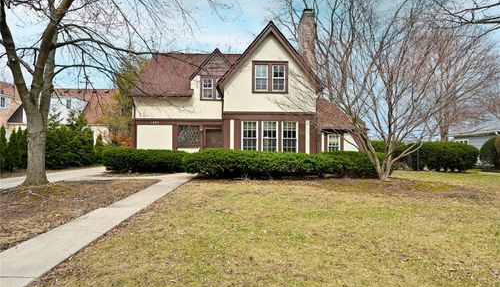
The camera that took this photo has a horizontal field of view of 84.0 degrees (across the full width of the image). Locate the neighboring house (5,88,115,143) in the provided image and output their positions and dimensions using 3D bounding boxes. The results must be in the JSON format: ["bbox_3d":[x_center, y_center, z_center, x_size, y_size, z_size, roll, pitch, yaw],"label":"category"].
[{"bbox_3d":[-18.700,-2.100,27.500,13.000,7.100,9.000,0,0,0],"label":"neighboring house"}]

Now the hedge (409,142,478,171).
[{"bbox_3d":[10.700,0.660,15.500,4.000,1.620,1.600,0,0,0],"label":"hedge"}]

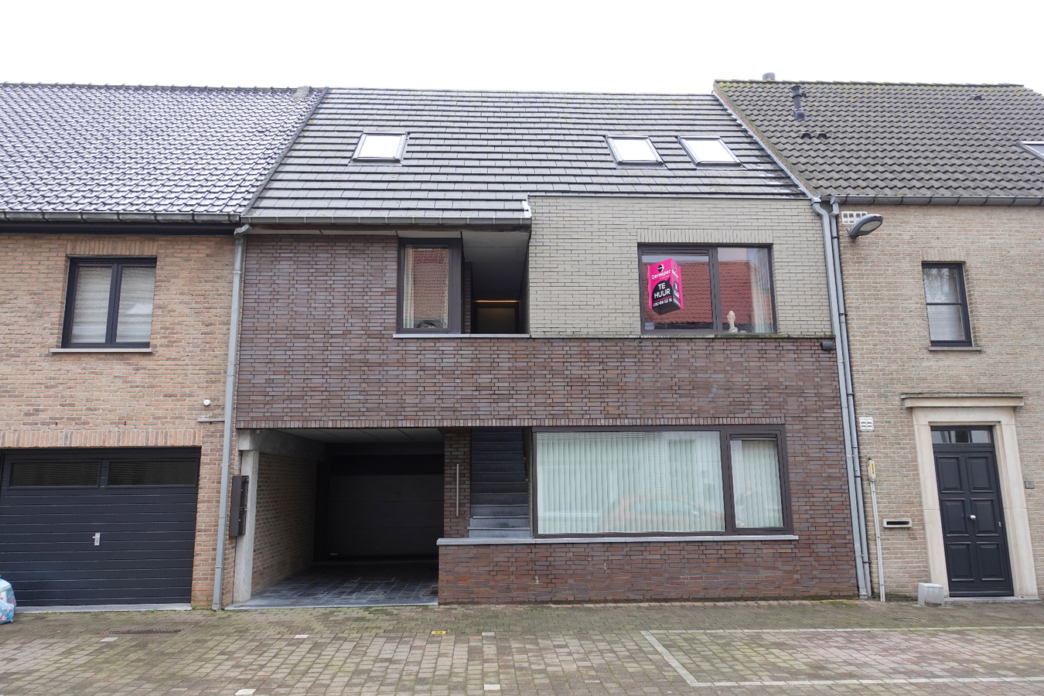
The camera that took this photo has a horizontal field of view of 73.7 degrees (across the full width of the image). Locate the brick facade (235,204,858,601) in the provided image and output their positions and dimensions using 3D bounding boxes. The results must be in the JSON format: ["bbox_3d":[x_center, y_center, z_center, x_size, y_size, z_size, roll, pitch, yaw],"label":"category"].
[{"bbox_3d":[0.330,0.649,10.268,8.730,5.870,0.600,0,-10,-3],"label":"brick facade"}]

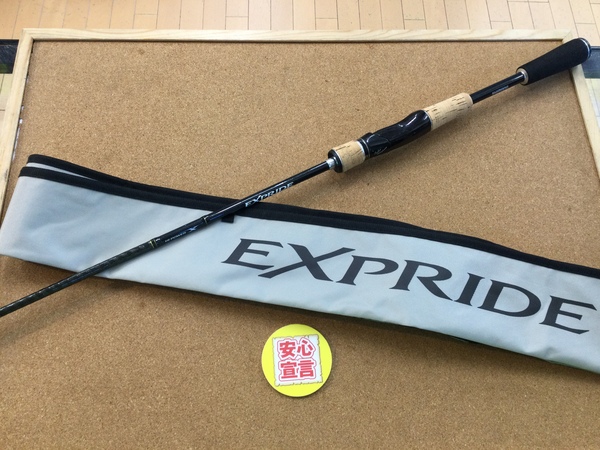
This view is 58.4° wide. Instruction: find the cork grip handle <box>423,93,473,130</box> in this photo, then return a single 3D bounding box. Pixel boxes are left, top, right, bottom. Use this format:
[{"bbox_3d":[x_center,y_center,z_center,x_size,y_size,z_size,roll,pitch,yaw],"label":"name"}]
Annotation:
[{"bbox_3d":[0.147,-0.114,0.541,0.051,0.021,0.021,-25,73,-14],"label":"cork grip handle"}]

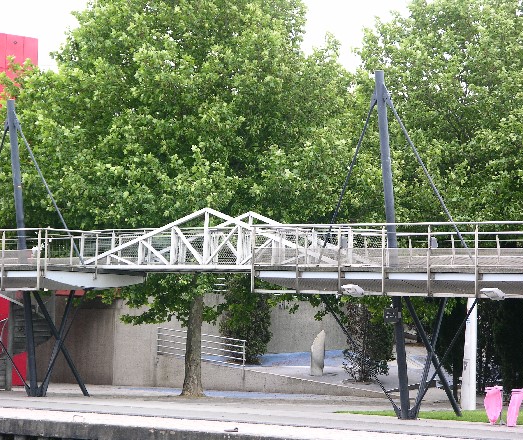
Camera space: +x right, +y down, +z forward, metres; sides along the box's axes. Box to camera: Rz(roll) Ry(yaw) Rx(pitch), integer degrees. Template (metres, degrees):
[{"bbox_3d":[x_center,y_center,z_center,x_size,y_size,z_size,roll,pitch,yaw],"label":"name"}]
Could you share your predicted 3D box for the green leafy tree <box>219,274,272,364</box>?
[{"bbox_3d":[-0.499,3.141,98.300,1.740,3.050,1.700,0,-1,0],"label":"green leafy tree"}]

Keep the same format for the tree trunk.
[{"bbox_3d":[-2.094,3.763,92.600,0.680,3.250,0.650,0,-1,0],"label":"tree trunk"}]

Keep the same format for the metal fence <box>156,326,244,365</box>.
[{"bbox_3d":[-1.955,4.037,97.000,0.100,1.100,4.300,1,-1,-41],"label":"metal fence"}]

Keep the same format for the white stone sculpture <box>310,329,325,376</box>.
[{"bbox_3d":[1.743,4.156,95.000,0.430,1.420,0.360,0,-1,17],"label":"white stone sculpture"}]

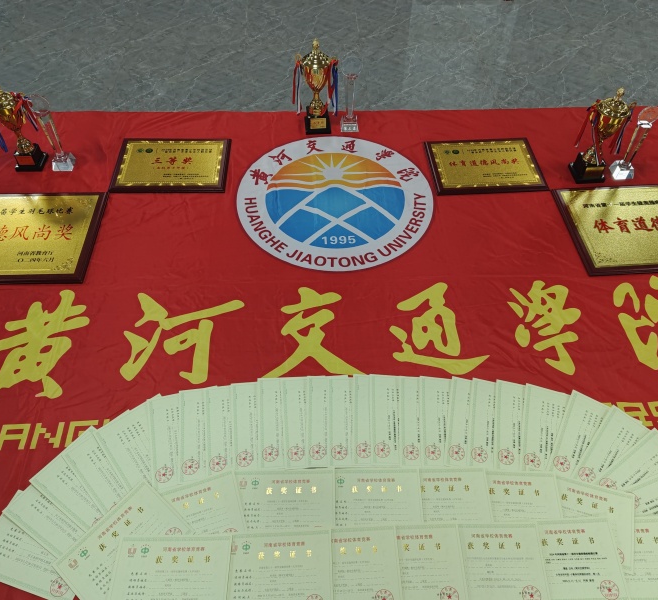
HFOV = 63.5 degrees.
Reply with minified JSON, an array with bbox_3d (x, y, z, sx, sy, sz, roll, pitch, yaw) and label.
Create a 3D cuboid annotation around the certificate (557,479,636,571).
[{"bbox_3d":[0.615,0.529,1.298,0.260,0.004,0.185,14,55,10],"label":"certificate"}]

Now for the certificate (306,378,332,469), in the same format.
[{"bbox_3d":[0.037,0.345,1.546,0.201,0.003,0.282,0,52,-1],"label":"certificate"}]

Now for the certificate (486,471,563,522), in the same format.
[{"bbox_3d":[0.474,0.548,1.397,0.282,0.003,0.201,3,52,1],"label":"certificate"}]

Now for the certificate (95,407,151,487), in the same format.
[{"bbox_3d":[-0.473,0.390,1.399,0.185,0.004,0.260,-31,60,-20],"label":"certificate"}]

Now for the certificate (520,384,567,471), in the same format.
[{"bbox_3d":[0.618,0.358,1.423,0.185,0.004,0.260,13,55,9],"label":"certificate"}]

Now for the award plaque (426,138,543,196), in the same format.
[{"bbox_3d":[0.662,-0.575,2.258,0.463,0.020,0.344,-3,53,-3],"label":"award plaque"}]

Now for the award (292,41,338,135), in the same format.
[{"bbox_3d":[-0.041,-0.830,2.062,0.170,0.370,0.120,0,54,0],"label":"award"}]

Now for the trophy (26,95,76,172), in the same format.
[{"bbox_3d":[-1.093,-0.660,2.106,0.082,0.315,0.075,0,52,-1],"label":"trophy"}]

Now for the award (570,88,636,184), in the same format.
[{"bbox_3d":[1.083,-0.645,2.088,0.190,0.385,0.130,-2,52,-3],"label":"award"}]

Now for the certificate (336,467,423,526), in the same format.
[{"bbox_3d":[0.101,0.507,1.313,0.260,0.004,0.185,0,54,0],"label":"certificate"}]

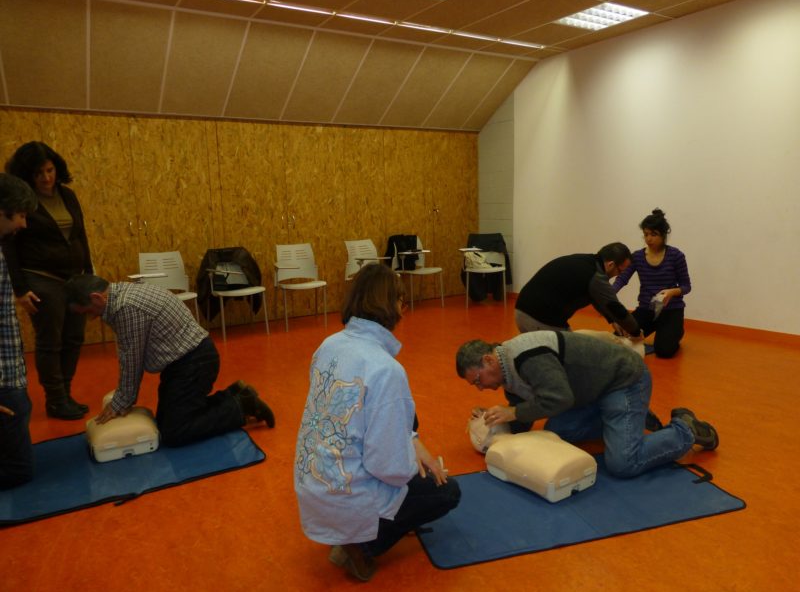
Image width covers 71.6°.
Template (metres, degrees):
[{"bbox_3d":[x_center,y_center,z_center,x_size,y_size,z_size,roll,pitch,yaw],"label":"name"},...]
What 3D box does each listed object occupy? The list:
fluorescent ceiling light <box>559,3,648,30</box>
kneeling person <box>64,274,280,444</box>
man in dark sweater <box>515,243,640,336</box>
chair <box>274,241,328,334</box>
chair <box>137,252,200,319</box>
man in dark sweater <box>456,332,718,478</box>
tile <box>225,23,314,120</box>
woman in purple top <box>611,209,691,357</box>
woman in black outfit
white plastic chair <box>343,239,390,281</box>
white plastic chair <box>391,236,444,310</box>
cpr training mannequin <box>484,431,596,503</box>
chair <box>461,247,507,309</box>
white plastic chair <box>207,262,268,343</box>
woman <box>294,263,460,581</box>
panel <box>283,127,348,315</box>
[{"bbox_3d":[1.791,-2.504,4.932,0.600,0.080,0.600,-7,12,-31],"label":"fluorescent ceiling light"},{"bbox_3d":[-1.282,0.323,3.157,0.980,0.940,0.520,-7,11,-28],"label":"kneeling person"},{"bbox_3d":[1.360,0.065,4.380,1.060,0.940,0.550,-1,10,-1],"label":"man in dark sweater"},{"bbox_3d":[-1.073,-0.099,5.829,0.540,0.840,0.620,-5,11,-21],"label":"chair"},{"bbox_3d":[-2.215,0.034,5.223,0.540,0.840,0.620,-7,12,-31],"label":"chair"},{"bbox_3d":[0.907,0.504,2.797,1.270,0.660,0.560,-3,11,-12],"label":"man in dark sweater"},{"bbox_3d":[-1.279,-2.131,5.347,0.600,0.030,1.161,-7,-24,-30],"label":"tile"},{"bbox_3d":[2.047,-0.104,4.500,0.580,1.170,0.680,7,13,40],"label":"woman in purple top"},{"bbox_3d":[-2.143,-0.075,3.398,0.350,1.680,0.490,3,11,25],"label":"woman in black outfit"},{"bbox_3d":[-0.310,-0.186,6.247,0.560,0.840,0.560,-9,13,-38],"label":"white plastic chair"},{"bbox_3d":[0.171,-0.281,6.697,0.540,0.840,0.620,-7,12,-28],"label":"white plastic chair"},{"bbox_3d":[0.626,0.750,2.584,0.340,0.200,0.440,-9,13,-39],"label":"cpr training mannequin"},{"bbox_3d":[1.017,-0.303,6.726,0.540,0.840,0.620,0,10,8],"label":"chair"},{"bbox_3d":[-1.655,-0.026,5.493,0.540,0.840,0.620,-8,12,-33],"label":"white plastic chair"},{"bbox_3d":[-0.087,0.422,2.048,0.600,1.070,0.500,-8,12,-32],"label":"woman"},{"bbox_3d":[-0.925,-0.847,6.333,0.676,2.140,0.030,-7,11,-30],"label":"panel"}]

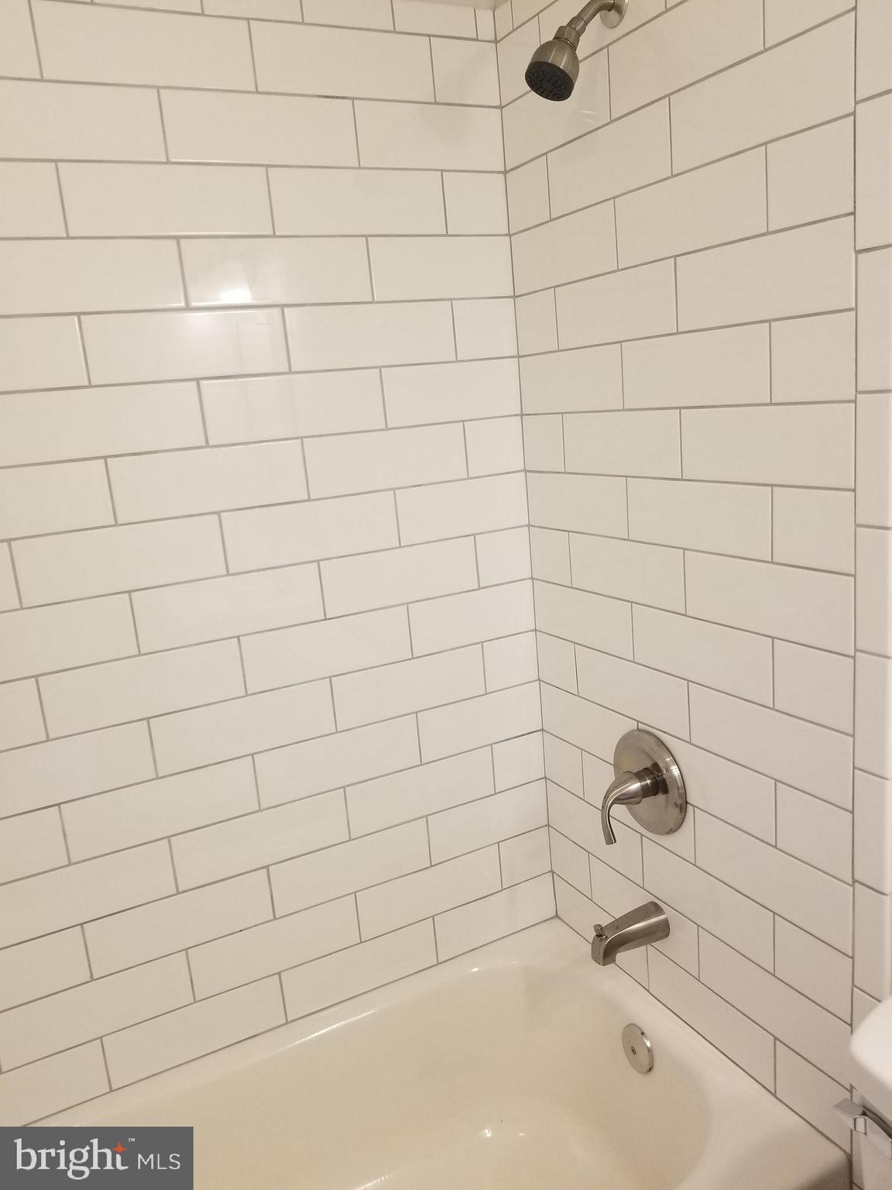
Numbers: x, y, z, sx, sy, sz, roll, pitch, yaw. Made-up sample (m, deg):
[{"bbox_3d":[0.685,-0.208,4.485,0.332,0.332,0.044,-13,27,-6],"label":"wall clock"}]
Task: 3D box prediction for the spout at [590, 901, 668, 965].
[{"bbox_3d":[0.314,0.580,1.538,0.131,0.072,0.064,-11,14,-26],"label":"spout"}]

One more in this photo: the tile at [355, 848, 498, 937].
[{"bbox_3d":[-0.029,0.576,1.743,0.304,0.102,0.010,-11,14,-25],"label":"tile"}]

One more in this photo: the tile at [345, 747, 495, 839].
[{"bbox_3d":[-0.047,0.373,1.695,0.304,0.102,0.009,-11,13,-25],"label":"tile"}]

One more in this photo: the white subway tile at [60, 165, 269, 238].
[{"bbox_3d":[-0.413,-0.591,1.343,0.304,0.102,0.010,-11,14,-25],"label":"white subway tile"}]

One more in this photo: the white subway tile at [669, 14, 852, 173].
[{"bbox_3d":[0.379,-0.603,1.096,0.010,0.102,0.286,-12,14,-26],"label":"white subway tile"}]

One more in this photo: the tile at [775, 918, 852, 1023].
[{"bbox_3d":[0.519,0.523,1.260,0.010,0.101,0.125,-11,14,-26],"label":"tile"}]

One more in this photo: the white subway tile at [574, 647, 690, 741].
[{"bbox_3d":[0.317,0.160,1.532,0.010,0.102,0.304,-12,14,-26],"label":"white subway tile"}]

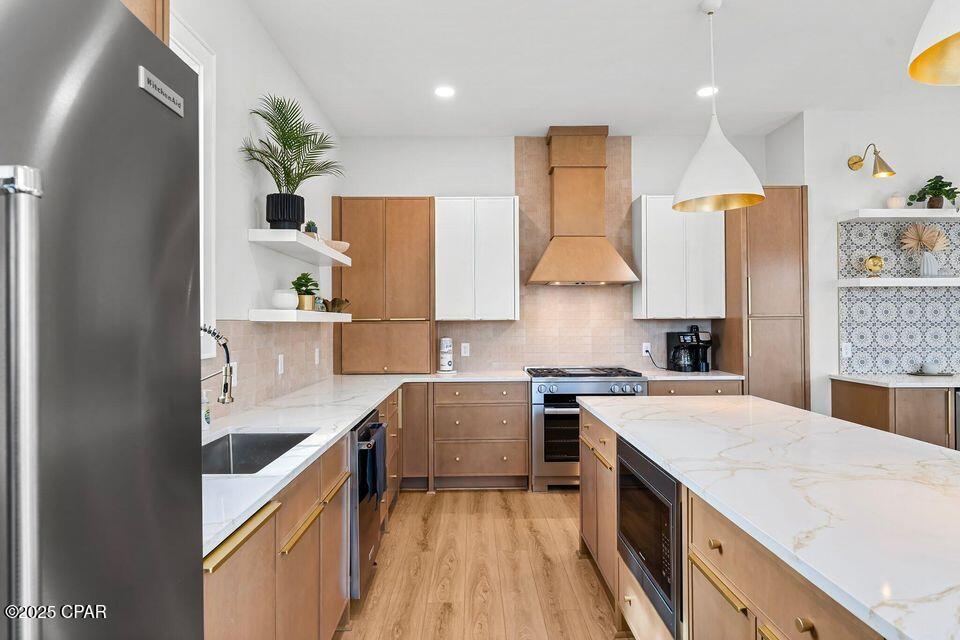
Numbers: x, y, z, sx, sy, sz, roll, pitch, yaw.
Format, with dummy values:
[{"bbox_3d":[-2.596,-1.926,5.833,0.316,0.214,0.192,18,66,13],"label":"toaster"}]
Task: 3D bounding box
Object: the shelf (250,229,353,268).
[{"bbox_3d":[-1.128,-0.455,3.358,0.259,0.064,1.237,0,0,-1],"label":"shelf"}]

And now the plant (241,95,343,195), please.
[{"bbox_3d":[-0.974,-0.954,2.751,0.440,0.545,0.500,0,0,-1],"label":"plant"}]

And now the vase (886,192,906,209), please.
[{"bbox_3d":[3.313,-0.936,4.031,0.157,0.160,0.157,0,0,-1],"label":"vase"}]

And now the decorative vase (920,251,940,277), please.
[{"bbox_3d":[3.550,-0.442,4.023,0.120,0.210,0.120,0,0,-1],"label":"decorative vase"}]

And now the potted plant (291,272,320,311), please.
[{"bbox_3d":[-1.107,-0.171,3.185,0.170,0.237,0.180,0,0,-1],"label":"potted plant"}]

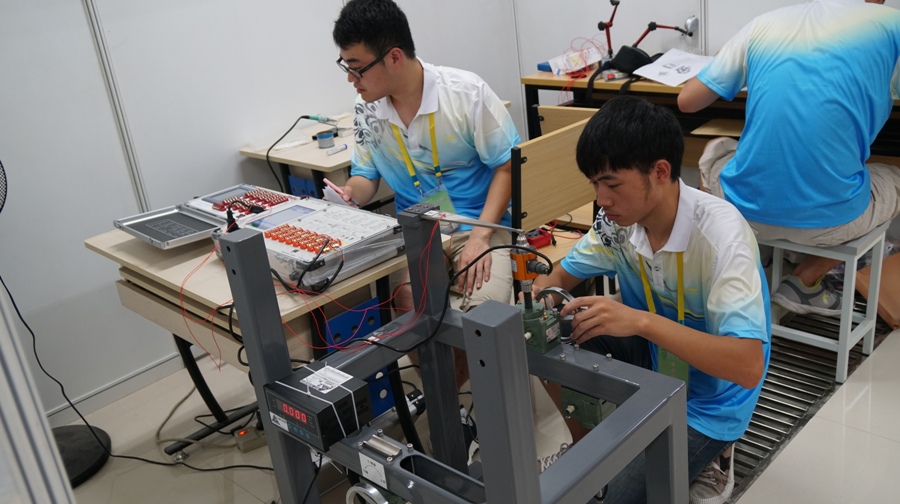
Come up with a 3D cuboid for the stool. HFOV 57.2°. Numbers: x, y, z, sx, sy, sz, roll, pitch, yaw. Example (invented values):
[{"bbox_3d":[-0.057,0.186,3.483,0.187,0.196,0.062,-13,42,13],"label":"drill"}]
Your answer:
[{"bbox_3d":[1.158,0.128,2.648,0.345,0.447,0.255,14,30,43],"label":"stool"}]

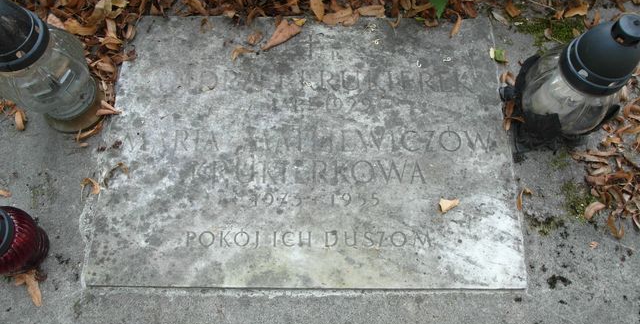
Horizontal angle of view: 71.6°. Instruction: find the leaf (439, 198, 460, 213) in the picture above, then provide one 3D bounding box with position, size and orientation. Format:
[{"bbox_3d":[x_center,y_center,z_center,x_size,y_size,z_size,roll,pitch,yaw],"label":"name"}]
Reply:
[{"bbox_3d":[0.224,0.072,0.765,0.038,0.013,0.025,-16,70,-5],"label":"leaf"}]

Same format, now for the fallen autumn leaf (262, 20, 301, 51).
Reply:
[{"bbox_3d":[-0.081,-0.250,0.886,0.087,0.014,0.040,-42,75,-14],"label":"fallen autumn leaf"}]

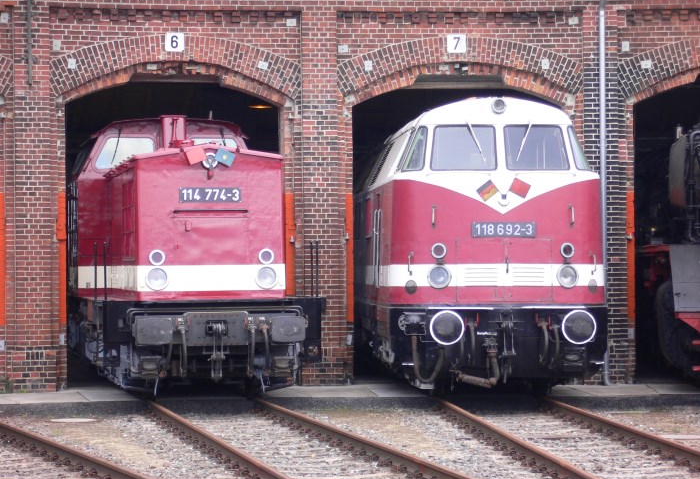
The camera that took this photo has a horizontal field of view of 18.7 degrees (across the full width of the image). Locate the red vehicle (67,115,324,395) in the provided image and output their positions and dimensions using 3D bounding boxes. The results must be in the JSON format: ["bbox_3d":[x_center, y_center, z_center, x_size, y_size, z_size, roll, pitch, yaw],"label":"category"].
[{"bbox_3d":[-3.087,0.213,34.515,3.060,4.200,14.200,0,-1,-12],"label":"red vehicle"}]

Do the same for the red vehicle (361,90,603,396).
[{"bbox_3d":[1.375,0.223,37.337,3.020,4.220,19.460,0,-1,-4],"label":"red vehicle"}]

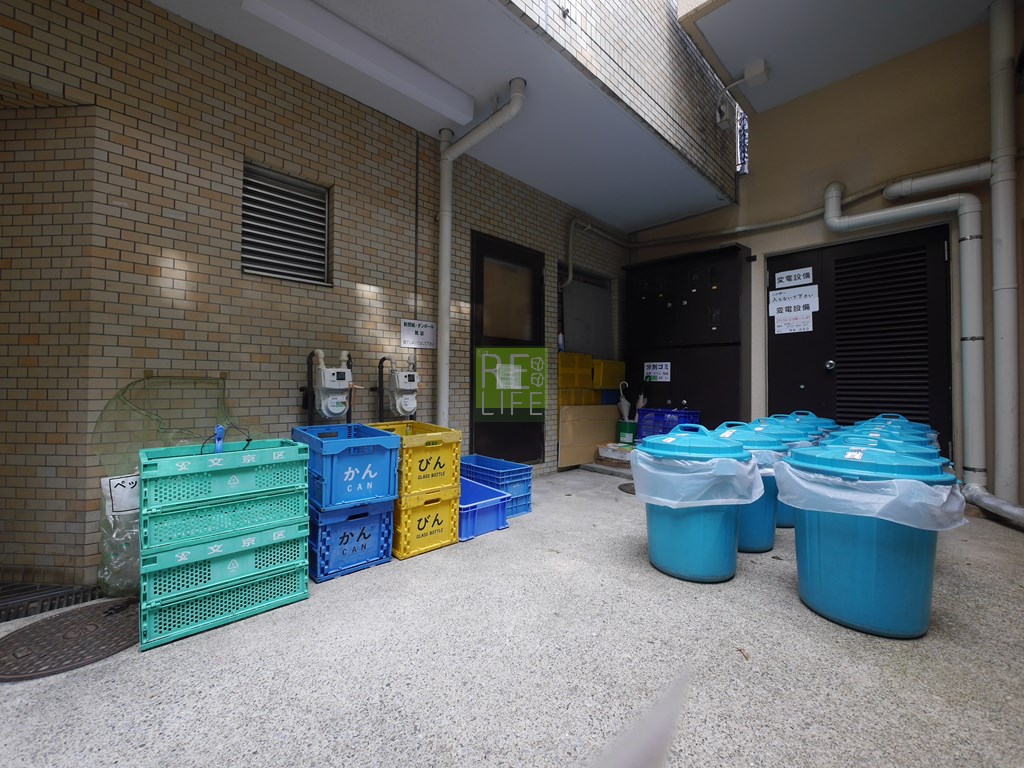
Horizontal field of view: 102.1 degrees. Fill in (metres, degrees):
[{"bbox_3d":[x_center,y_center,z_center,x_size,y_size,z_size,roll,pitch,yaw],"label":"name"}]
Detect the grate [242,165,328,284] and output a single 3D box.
[{"bbox_3d":[-1.359,-0.945,2.524,0.490,0.650,0.080,1,-1,-43],"label":"grate"}]

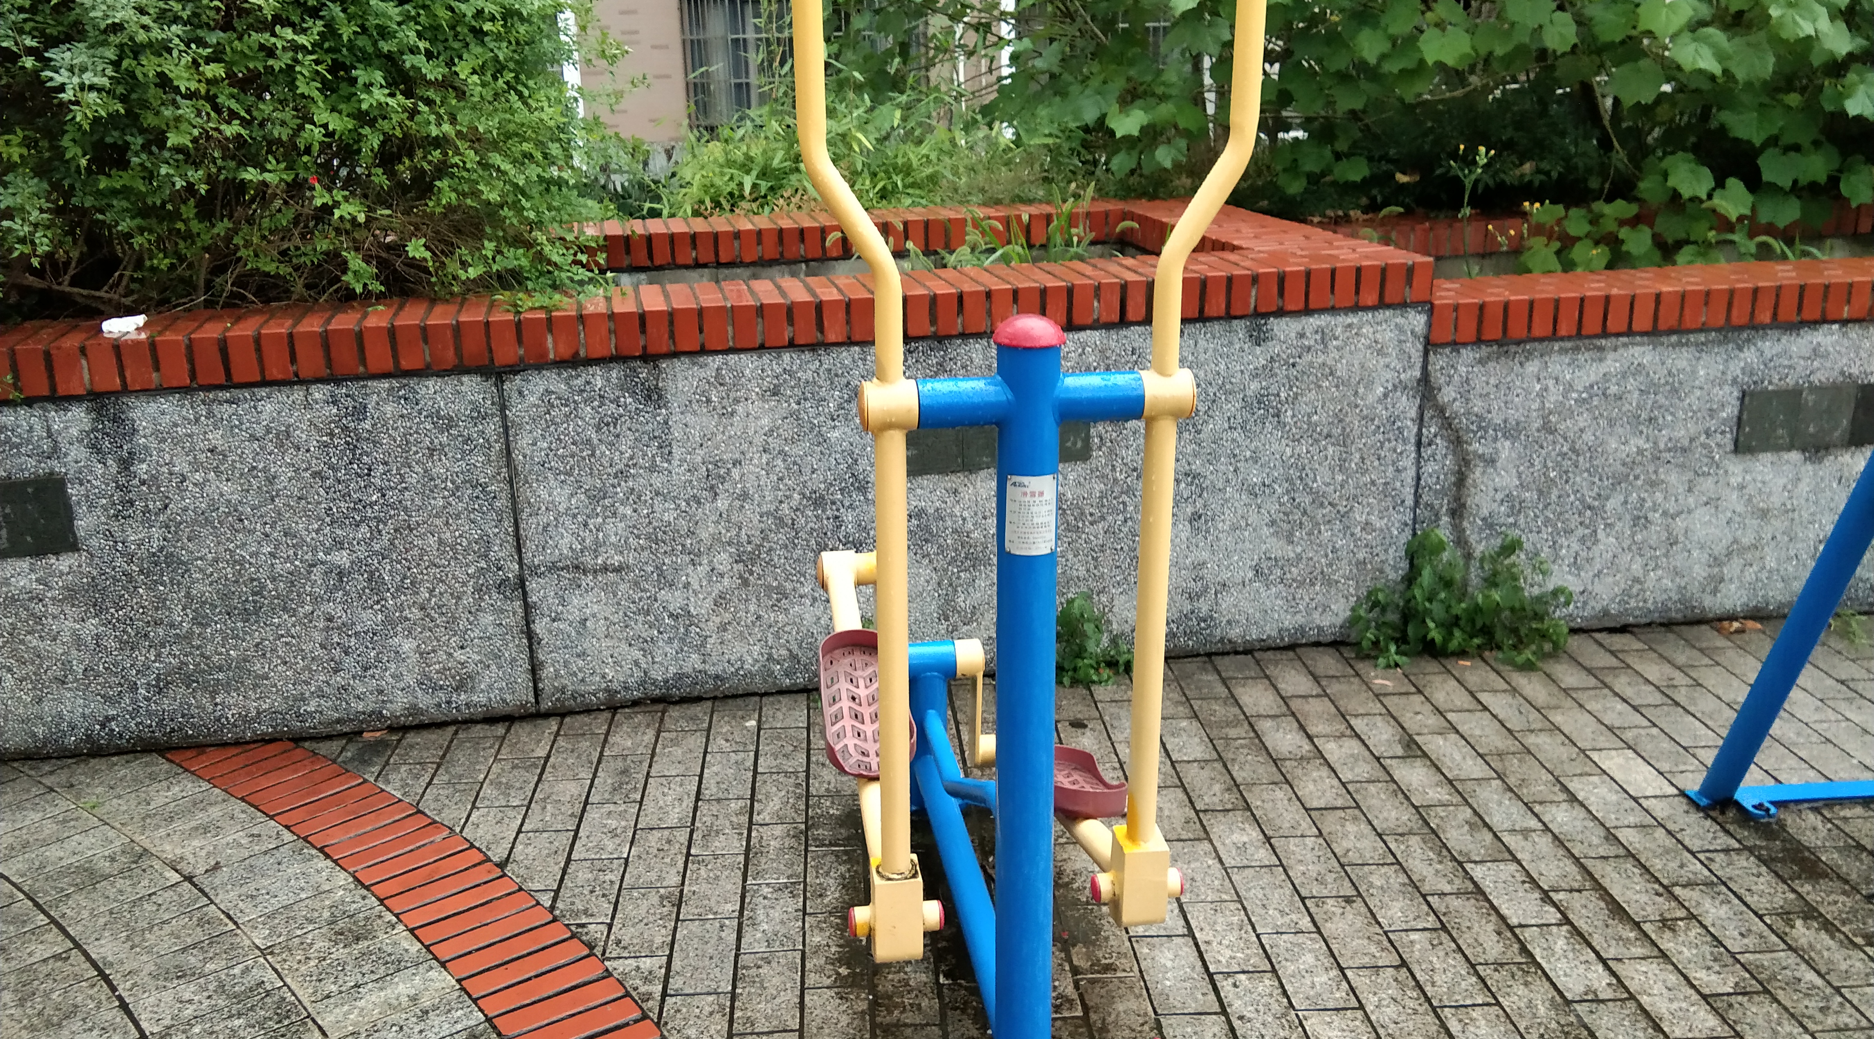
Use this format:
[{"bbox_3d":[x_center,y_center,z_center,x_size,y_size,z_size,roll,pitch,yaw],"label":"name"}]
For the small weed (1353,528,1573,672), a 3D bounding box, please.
[{"bbox_3d":[1.296,0.194,4.113,0.530,0.260,0.240,-3,16,-9],"label":"small weed"}]

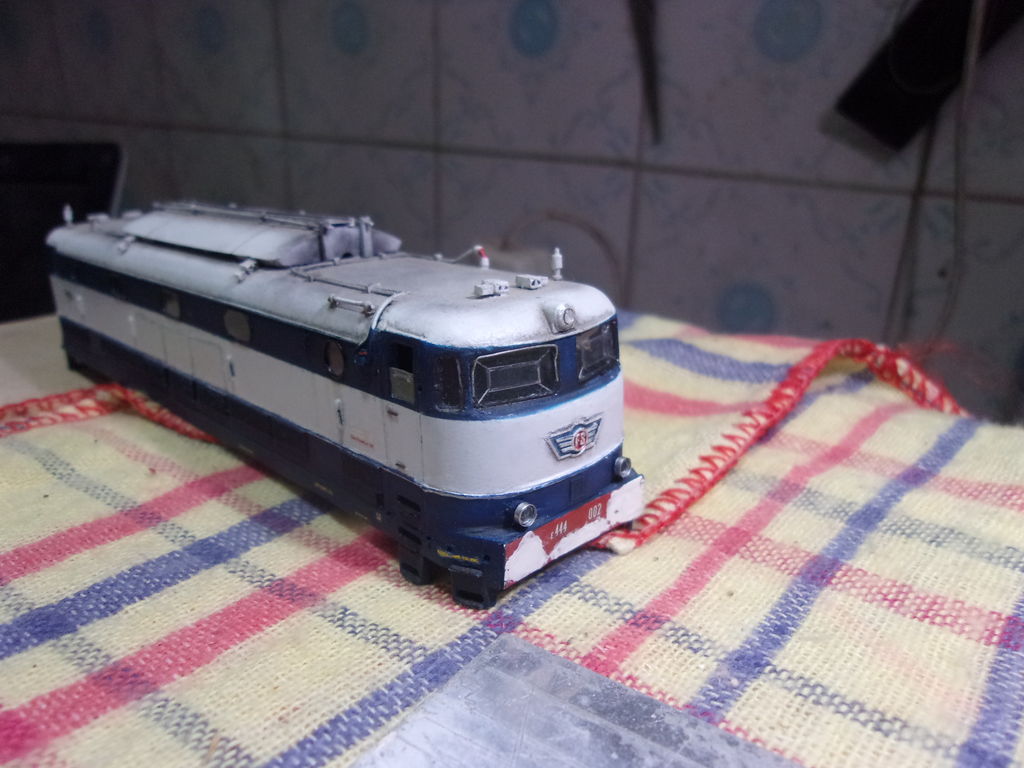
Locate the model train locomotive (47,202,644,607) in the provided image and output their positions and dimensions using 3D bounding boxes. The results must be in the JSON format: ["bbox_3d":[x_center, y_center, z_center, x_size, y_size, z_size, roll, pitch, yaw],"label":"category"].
[{"bbox_3d":[-0.053,-0.013,0.173,0.177,0.048,0.037,17,24,42],"label":"model train locomotive"}]

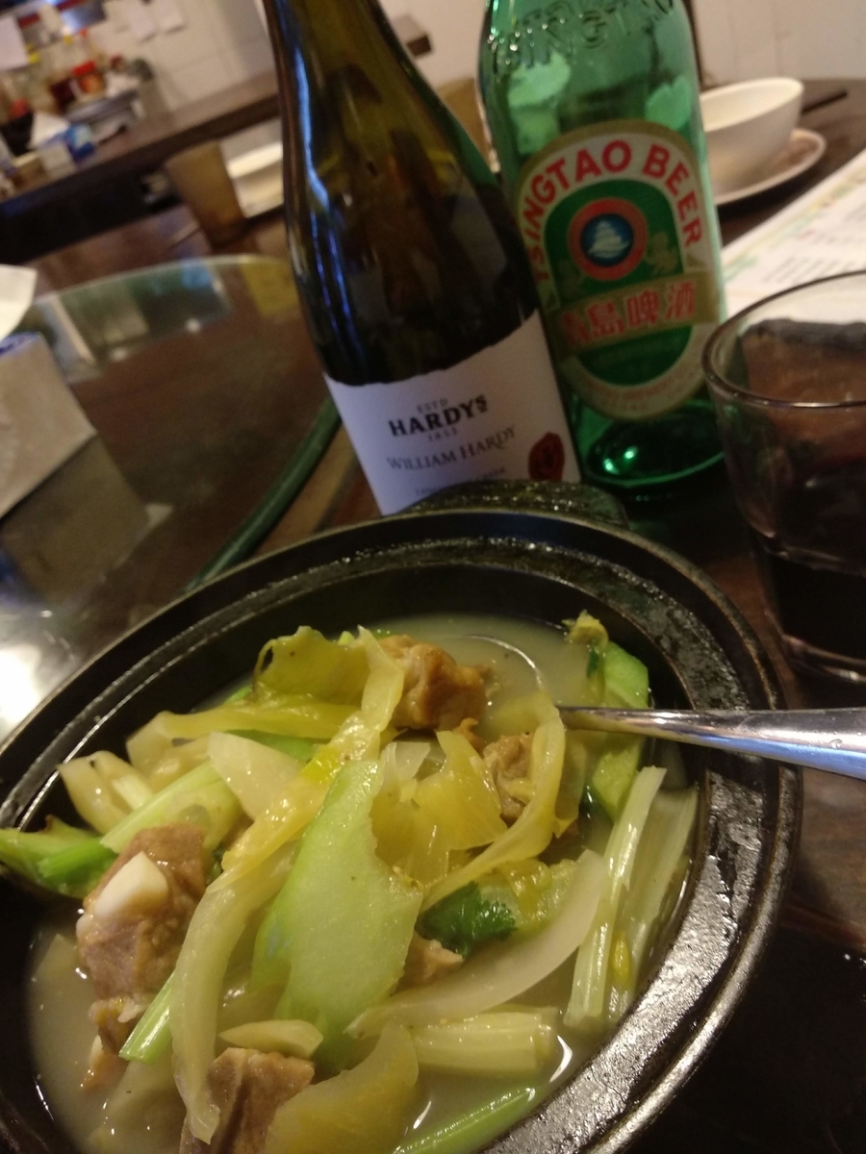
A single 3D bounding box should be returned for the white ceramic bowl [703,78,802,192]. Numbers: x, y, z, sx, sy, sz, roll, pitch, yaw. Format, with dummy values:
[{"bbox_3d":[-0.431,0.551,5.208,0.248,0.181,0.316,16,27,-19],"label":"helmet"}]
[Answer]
[{"bbox_3d":[0.203,-0.304,0.612,0.112,0.051,0.112,-14,36,11],"label":"white ceramic bowl"}]

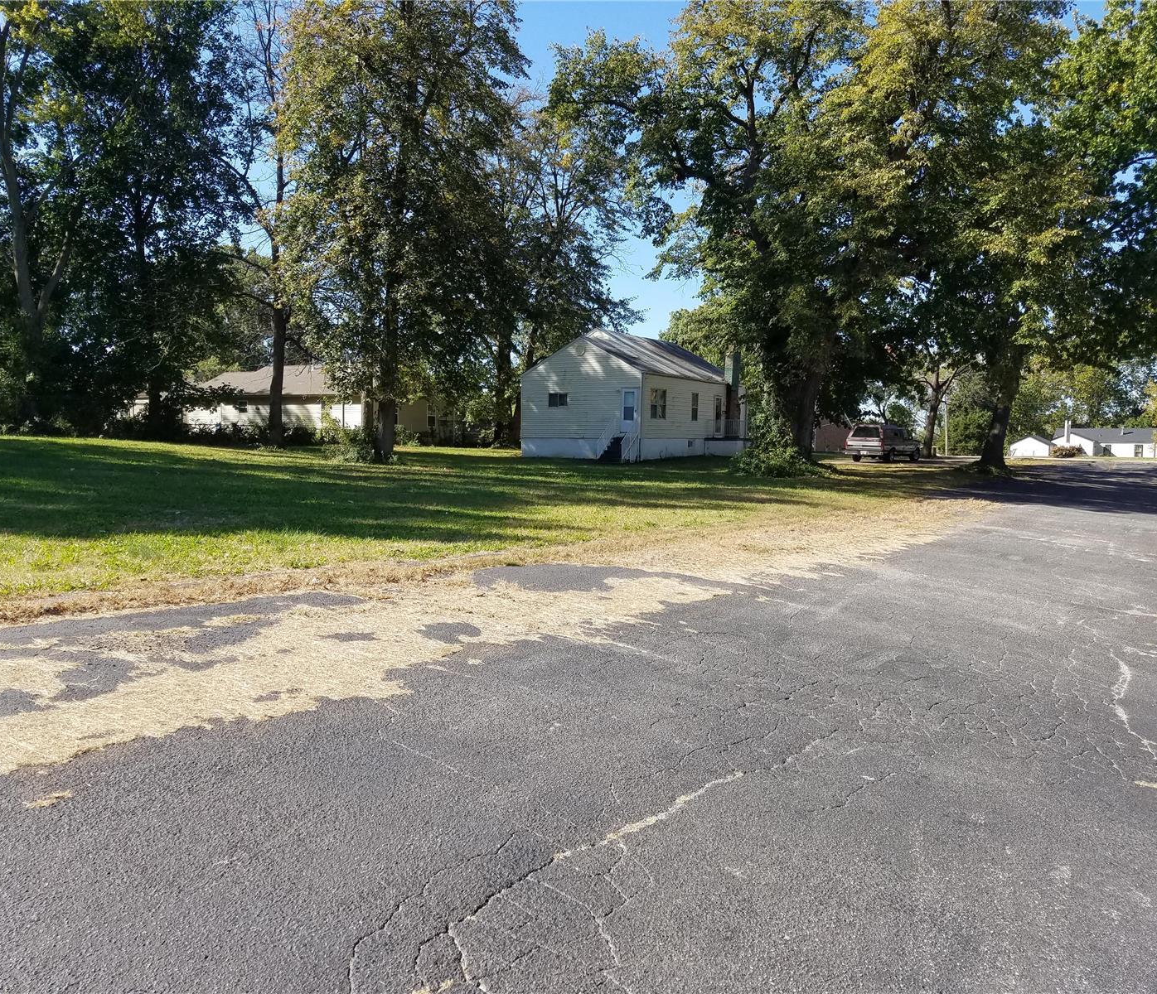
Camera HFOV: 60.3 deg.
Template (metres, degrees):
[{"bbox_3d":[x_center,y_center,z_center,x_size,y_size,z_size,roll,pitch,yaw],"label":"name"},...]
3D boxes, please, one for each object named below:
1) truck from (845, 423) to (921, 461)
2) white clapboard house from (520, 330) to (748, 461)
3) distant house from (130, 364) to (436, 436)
[{"bbox_3d":[16.304,-2.871,53.121,2.030,1.940,5.400,2,4,36],"label":"truck"},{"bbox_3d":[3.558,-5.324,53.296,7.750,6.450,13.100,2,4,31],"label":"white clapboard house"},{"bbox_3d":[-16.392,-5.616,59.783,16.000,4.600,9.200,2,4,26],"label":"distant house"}]

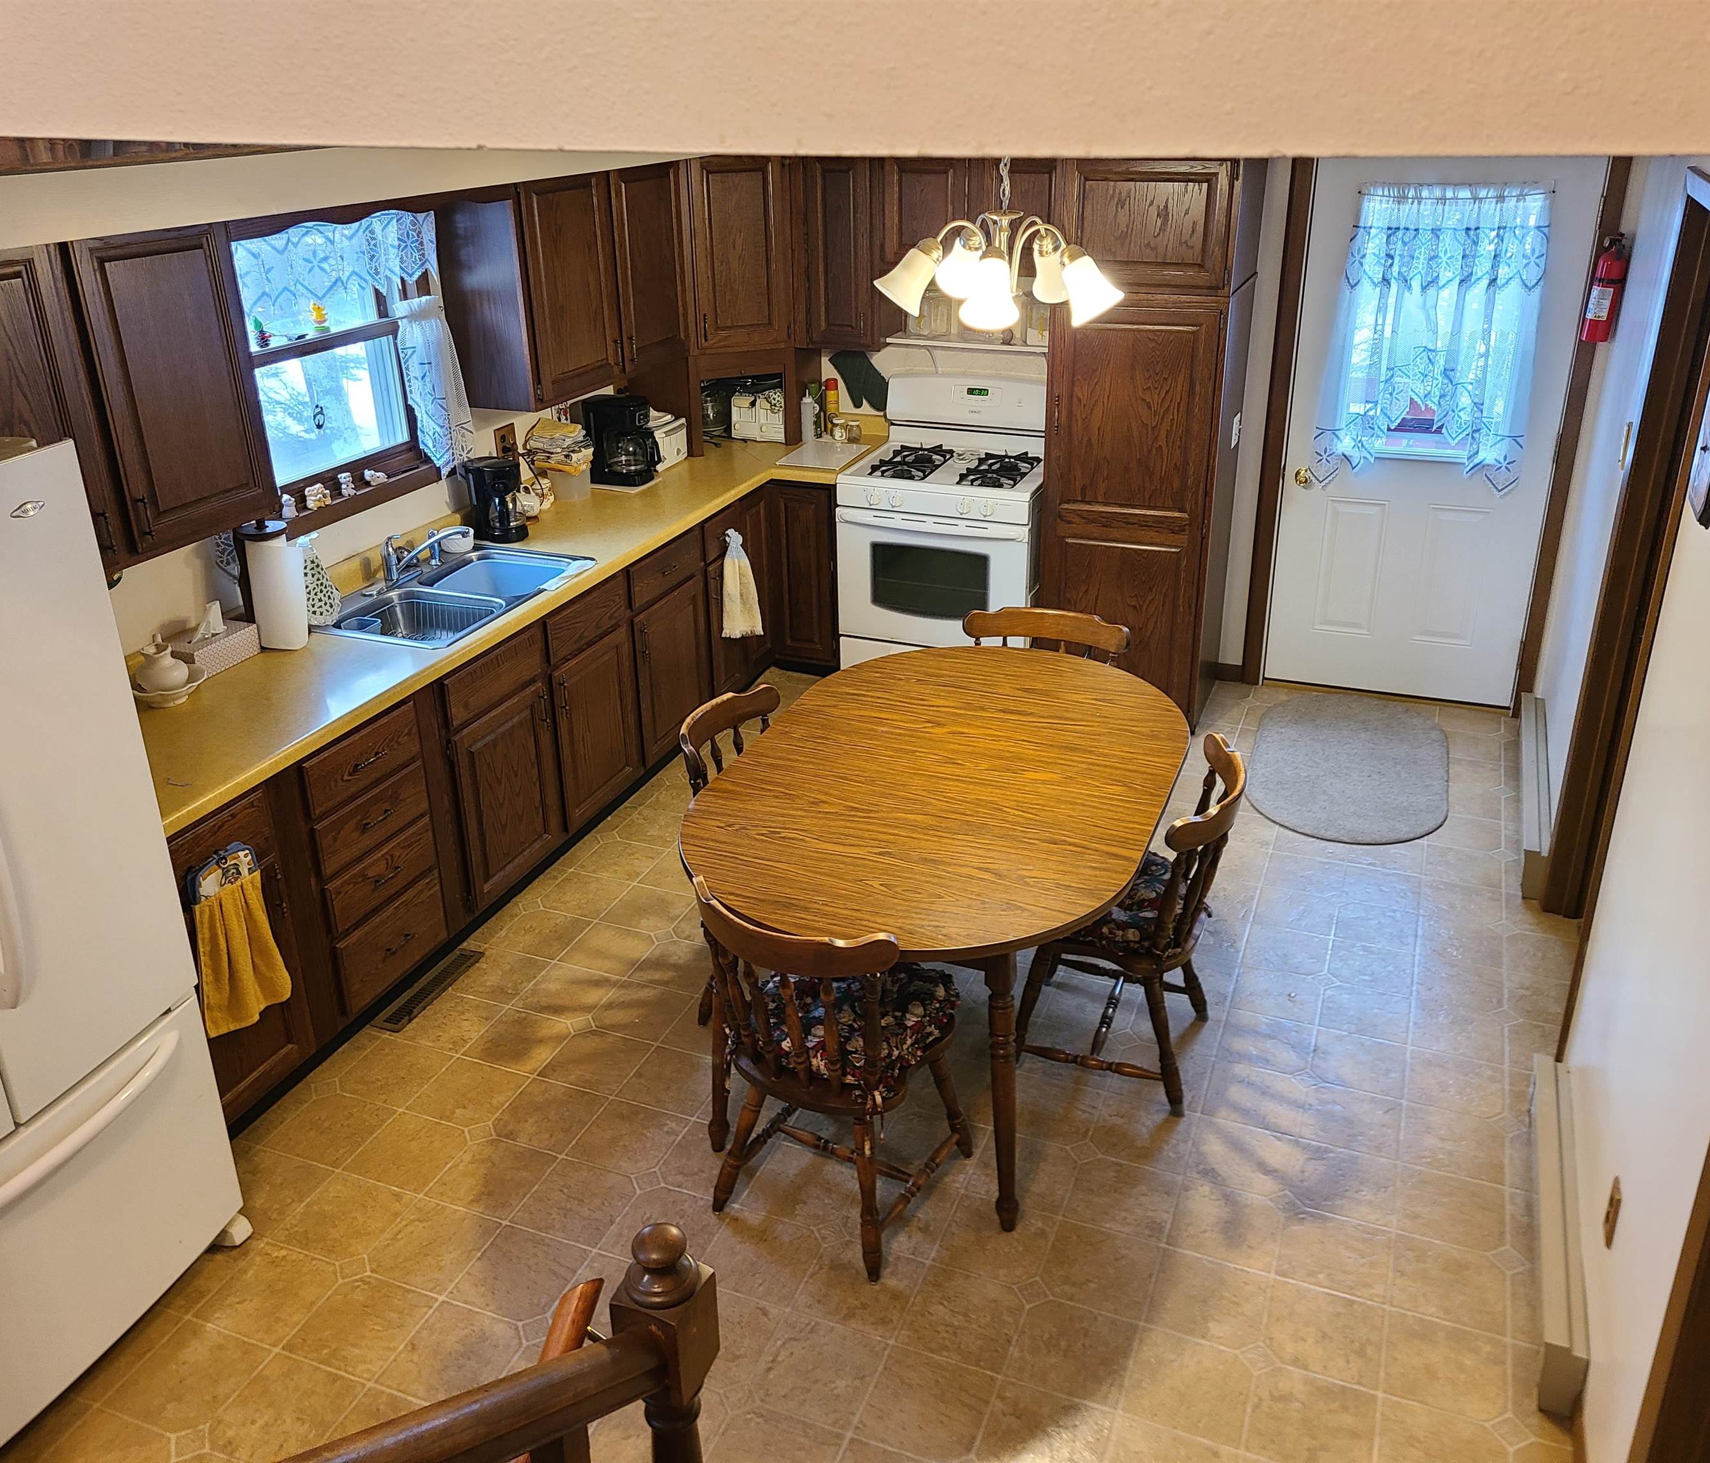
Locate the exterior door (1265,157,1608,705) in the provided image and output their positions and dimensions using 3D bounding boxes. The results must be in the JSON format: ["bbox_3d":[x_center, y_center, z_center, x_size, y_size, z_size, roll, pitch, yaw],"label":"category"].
[{"bbox_3d":[2.102,-1.092,5.437,0.925,2.030,0.050,9,26,20],"label":"exterior door"}]

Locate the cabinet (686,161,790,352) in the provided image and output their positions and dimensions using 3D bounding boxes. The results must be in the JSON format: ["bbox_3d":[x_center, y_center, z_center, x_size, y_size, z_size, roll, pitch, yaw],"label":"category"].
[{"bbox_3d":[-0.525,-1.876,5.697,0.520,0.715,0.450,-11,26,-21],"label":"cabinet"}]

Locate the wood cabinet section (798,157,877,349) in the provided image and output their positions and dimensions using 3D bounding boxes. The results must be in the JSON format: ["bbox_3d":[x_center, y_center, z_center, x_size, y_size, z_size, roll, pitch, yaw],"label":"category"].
[{"bbox_3d":[-0.012,-1.861,5.683,0.305,0.705,0.325,9,26,20],"label":"wood cabinet section"}]

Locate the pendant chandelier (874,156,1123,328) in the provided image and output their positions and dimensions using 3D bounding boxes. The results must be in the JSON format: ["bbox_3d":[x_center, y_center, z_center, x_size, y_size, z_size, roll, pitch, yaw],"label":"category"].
[{"bbox_3d":[0.312,-1.023,3.070,0.570,0.370,0.570,9,26,20],"label":"pendant chandelier"}]

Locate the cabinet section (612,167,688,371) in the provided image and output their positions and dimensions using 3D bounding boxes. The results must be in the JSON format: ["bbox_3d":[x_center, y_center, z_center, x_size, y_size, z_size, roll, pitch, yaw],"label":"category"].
[{"bbox_3d":[-0.859,-1.662,5.243,0.325,0.672,0.505,9,26,20],"label":"cabinet section"}]

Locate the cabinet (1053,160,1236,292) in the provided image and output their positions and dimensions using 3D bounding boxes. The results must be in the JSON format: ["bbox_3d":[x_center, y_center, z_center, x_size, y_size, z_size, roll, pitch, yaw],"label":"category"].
[{"bbox_3d":[1.077,-1.810,5.159,0.610,0.450,0.560,9,26,20],"label":"cabinet"}]

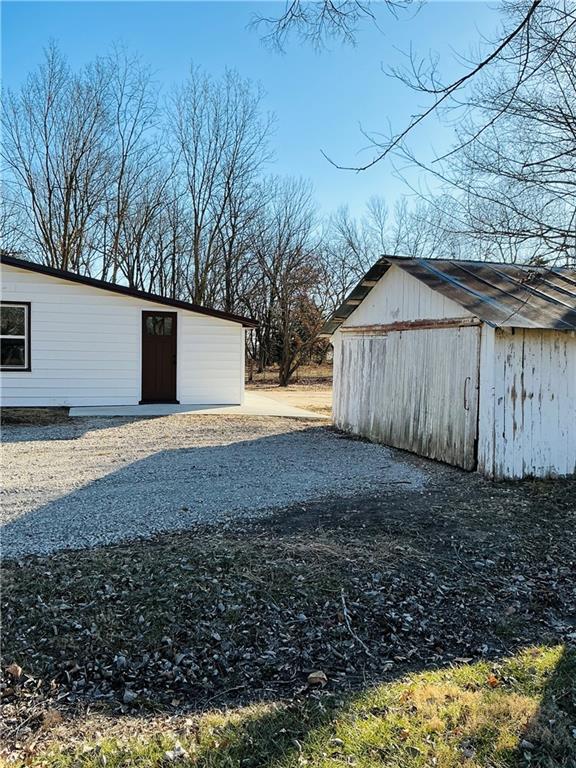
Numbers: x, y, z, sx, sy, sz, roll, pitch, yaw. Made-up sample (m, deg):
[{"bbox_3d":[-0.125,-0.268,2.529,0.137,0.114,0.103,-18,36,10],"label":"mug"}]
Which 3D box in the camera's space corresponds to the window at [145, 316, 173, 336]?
[{"bbox_3d":[-2.924,-1.310,14.100,0.600,0.440,0.050,0,1,-18],"label":"window"}]

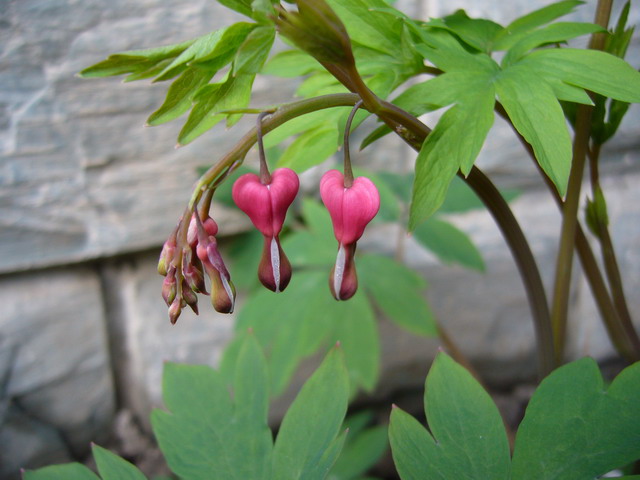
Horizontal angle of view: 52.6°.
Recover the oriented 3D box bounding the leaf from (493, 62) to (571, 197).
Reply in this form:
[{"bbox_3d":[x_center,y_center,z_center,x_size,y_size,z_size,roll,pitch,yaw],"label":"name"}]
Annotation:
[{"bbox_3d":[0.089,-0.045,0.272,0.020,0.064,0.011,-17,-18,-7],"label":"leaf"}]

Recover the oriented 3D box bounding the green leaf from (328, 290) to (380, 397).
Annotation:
[{"bbox_3d":[0.020,0.054,0.360,0.028,0.063,0.012,-7,-23,-3],"label":"green leaf"}]

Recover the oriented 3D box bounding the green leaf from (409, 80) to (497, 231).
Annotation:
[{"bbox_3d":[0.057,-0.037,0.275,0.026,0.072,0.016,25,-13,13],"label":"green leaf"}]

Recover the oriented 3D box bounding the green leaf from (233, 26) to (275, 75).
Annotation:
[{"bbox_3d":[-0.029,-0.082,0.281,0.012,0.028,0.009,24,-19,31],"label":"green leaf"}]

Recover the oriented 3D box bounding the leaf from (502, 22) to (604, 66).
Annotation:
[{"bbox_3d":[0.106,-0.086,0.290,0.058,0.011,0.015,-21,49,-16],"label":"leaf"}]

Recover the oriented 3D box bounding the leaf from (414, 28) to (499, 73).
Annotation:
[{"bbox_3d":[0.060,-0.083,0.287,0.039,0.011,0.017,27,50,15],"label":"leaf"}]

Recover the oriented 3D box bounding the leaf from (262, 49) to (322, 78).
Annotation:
[{"bbox_3d":[-0.010,-0.084,0.310,0.036,0.012,0.013,4,53,3],"label":"leaf"}]

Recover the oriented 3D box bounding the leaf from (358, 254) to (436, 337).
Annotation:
[{"bbox_3d":[0.044,0.034,0.370,0.030,0.058,0.012,-42,-11,-23],"label":"leaf"}]

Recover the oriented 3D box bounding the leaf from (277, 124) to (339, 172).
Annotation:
[{"bbox_3d":[-0.006,-0.045,0.320,0.036,0.010,0.019,-35,60,-16],"label":"leaf"}]

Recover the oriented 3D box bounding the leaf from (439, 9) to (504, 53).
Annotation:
[{"bbox_3d":[0.072,-0.098,0.310,0.034,0.014,0.015,31,59,21],"label":"leaf"}]

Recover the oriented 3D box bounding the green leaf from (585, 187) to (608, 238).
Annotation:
[{"bbox_3d":[0.145,-0.015,0.340,0.012,0.027,0.011,-7,-6,-1],"label":"green leaf"}]

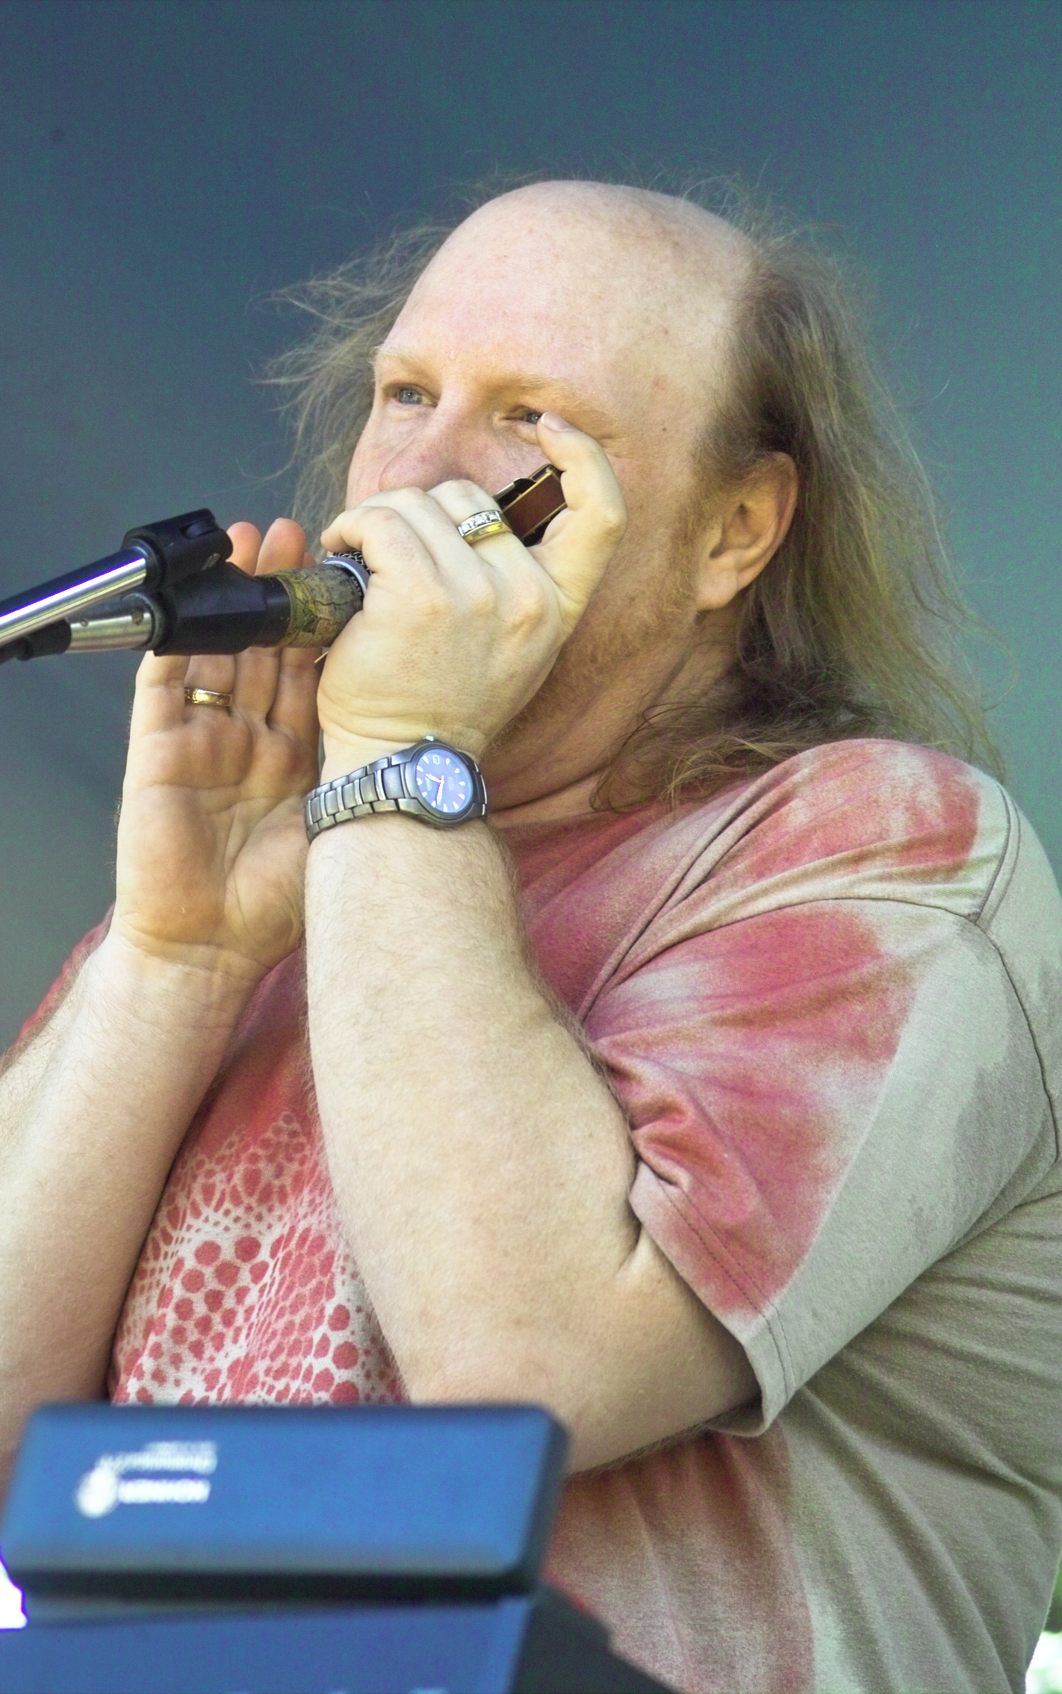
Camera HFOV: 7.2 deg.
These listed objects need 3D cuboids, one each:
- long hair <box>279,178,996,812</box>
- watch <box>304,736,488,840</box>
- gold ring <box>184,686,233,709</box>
[{"bbox_3d":[0.045,-0.153,3.600,0.270,0.270,0.230,-5,-15,40],"label":"long hair"},{"bbox_3d":[-0.055,-0.022,3.480,0.068,0.040,0.059,-18,0,-38],"label":"watch"},{"bbox_3d":[-0.134,-0.062,3.500,0.021,0.006,0.021,6,0,0],"label":"gold ring"}]

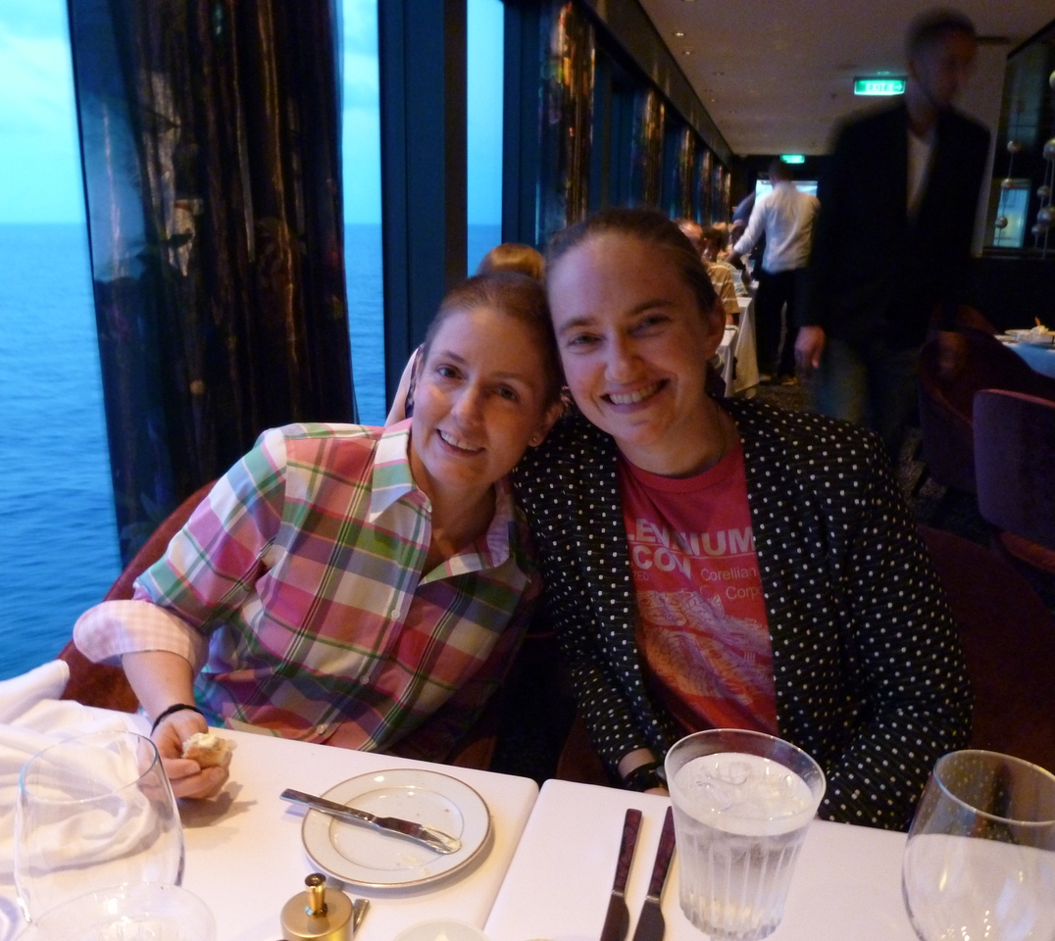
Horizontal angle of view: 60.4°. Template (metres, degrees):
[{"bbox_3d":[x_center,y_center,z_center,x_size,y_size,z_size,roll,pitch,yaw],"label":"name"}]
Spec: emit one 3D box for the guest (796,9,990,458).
[{"bbox_3d":[1.070,-0.408,2.728,0.540,1.790,0.380,1,15,4],"label":"guest"}]

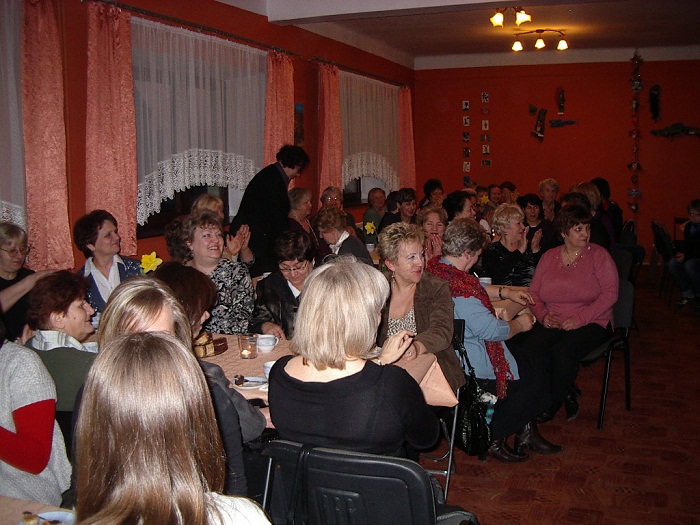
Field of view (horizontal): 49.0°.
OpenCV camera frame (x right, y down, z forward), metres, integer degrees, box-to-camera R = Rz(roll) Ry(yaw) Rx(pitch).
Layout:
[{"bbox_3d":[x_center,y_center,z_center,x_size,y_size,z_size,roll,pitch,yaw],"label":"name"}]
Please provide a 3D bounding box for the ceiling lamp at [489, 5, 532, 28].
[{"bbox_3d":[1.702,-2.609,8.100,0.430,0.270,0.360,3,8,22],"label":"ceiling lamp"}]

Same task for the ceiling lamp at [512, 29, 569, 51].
[{"bbox_3d":[2.330,-2.716,9.400,0.660,0.250,0.150,3,8,22],"label":"ceiling lamp"}]

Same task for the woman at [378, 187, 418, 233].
[{"bbox_3d":[0.505,-0.086,7.404,0.460,1.260,0.650,-1,8,-8],"label":"woman"}]

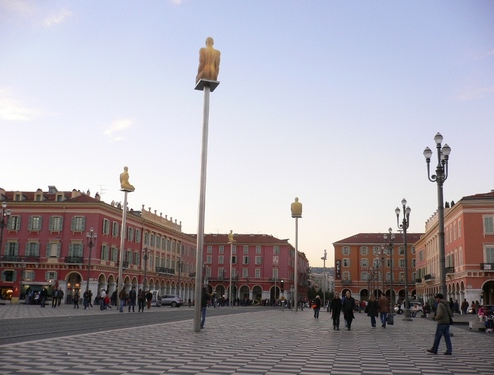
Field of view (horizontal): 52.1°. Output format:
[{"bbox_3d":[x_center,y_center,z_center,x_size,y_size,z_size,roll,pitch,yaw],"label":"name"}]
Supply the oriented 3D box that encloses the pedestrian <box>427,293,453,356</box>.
[{"bbox_3d":[5.306,3.732,13.862,0.720,1.620,0.520,-1,-12,13],"label":"pedestrian"}]

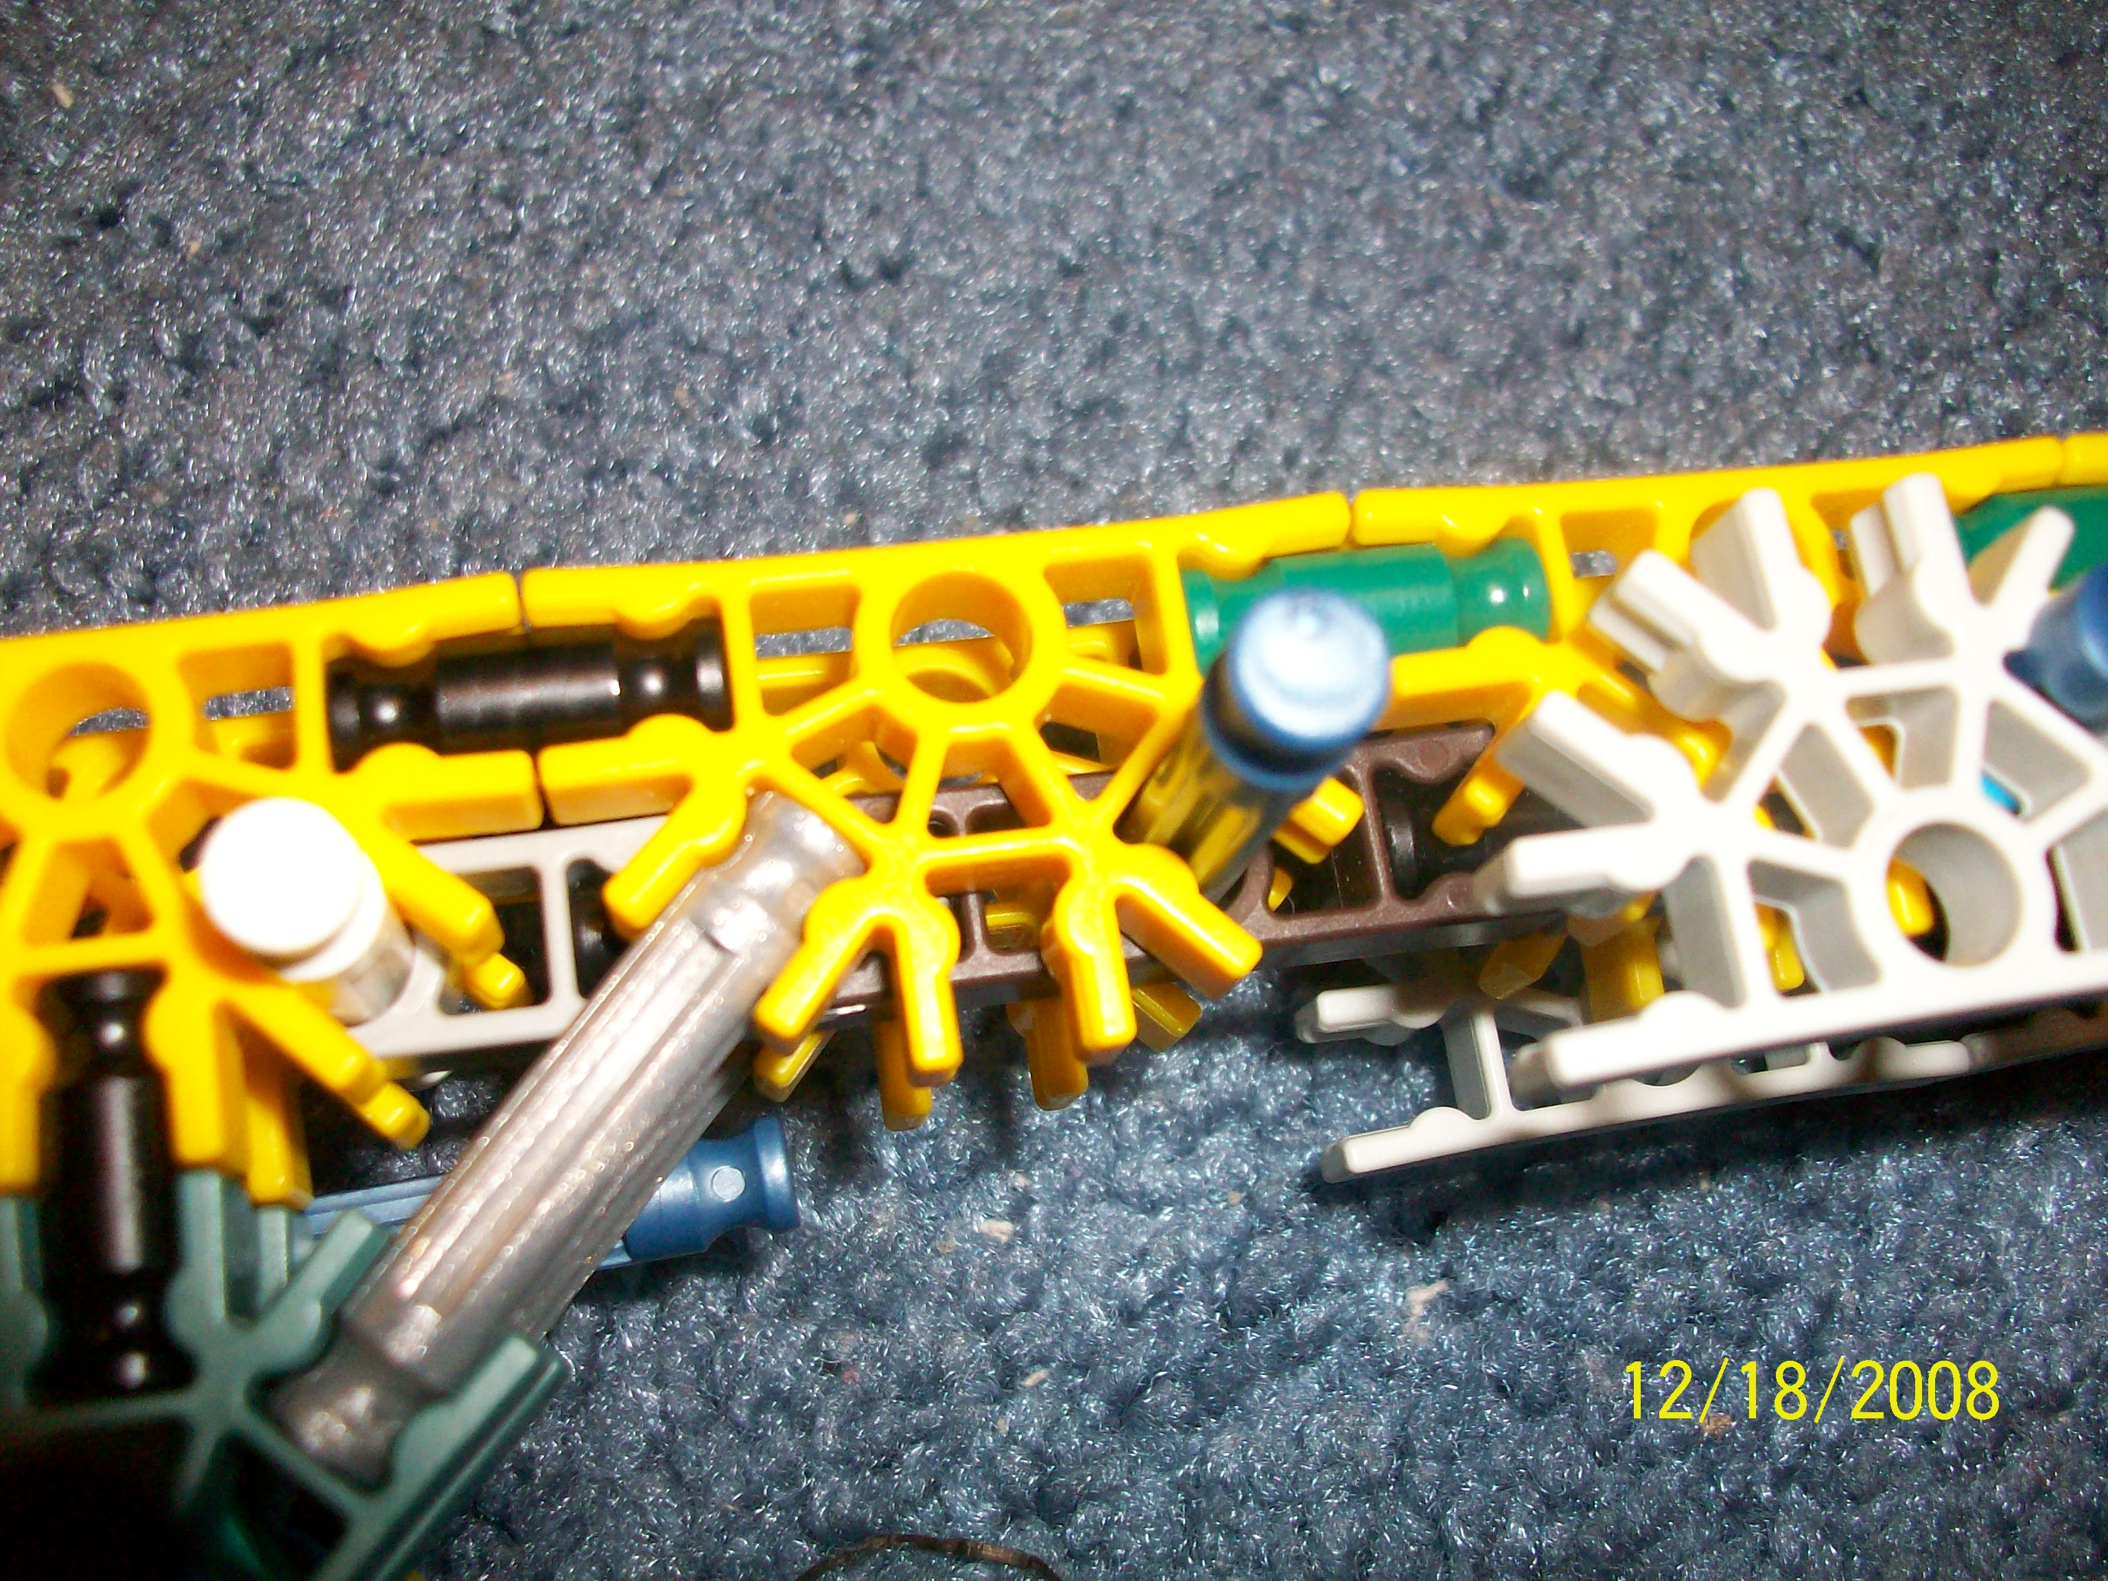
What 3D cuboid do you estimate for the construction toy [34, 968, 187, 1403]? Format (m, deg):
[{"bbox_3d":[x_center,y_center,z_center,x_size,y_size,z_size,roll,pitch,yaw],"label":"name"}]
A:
[{"bbox_3d":[-0.039,0.016,0.085,0.006,0.006,0.017,-7,76,-6],"label":"construction toy"}]

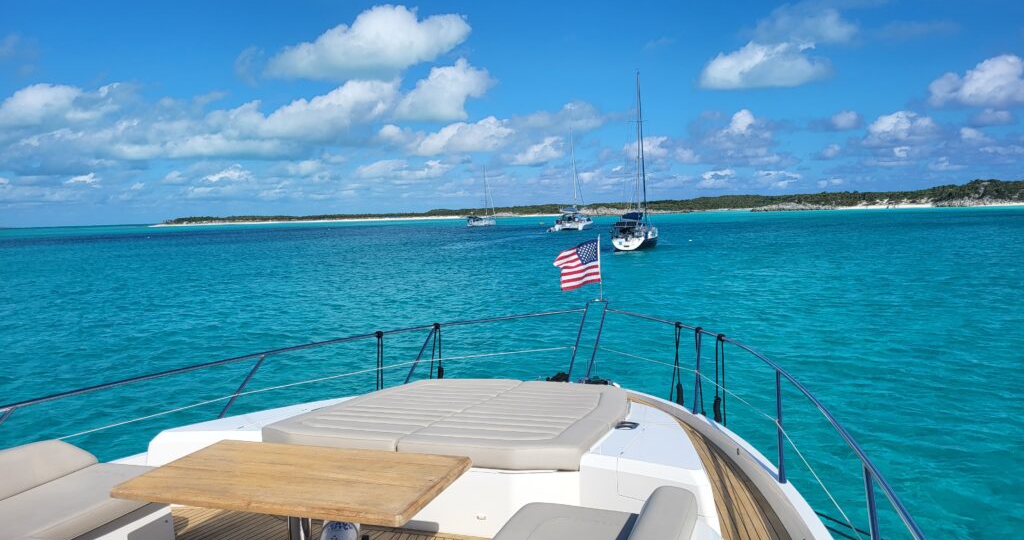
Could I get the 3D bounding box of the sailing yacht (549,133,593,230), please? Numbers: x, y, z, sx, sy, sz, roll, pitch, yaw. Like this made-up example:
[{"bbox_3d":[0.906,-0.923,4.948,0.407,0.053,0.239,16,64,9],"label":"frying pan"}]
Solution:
[{"bbox_3d":[15.266,-21.040,185.609,7.300,23.600,13.500,0,4,18],"label":"sailing yacht"}]

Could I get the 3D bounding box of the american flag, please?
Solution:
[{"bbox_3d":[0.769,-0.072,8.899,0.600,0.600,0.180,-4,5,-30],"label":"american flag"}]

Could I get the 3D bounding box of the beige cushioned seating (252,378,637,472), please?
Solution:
[{"bbox_3d":[-0.225,0.965,5.101,1.820,0.135,2.200,0,0,18],"label":"beige cushioned seating"}]

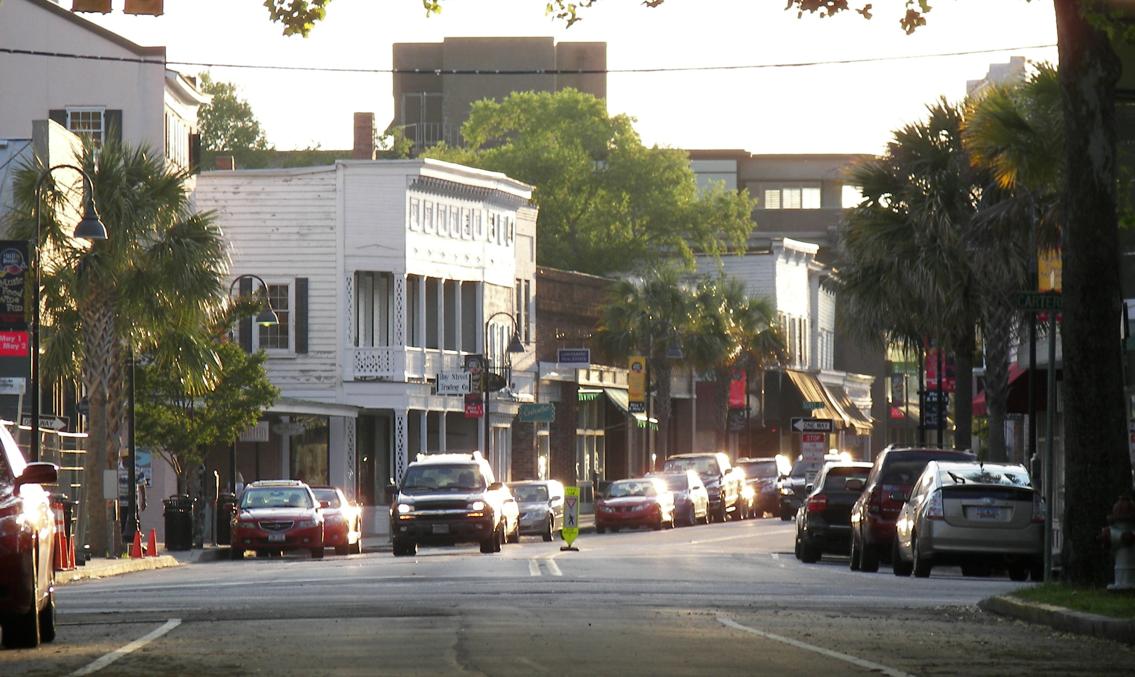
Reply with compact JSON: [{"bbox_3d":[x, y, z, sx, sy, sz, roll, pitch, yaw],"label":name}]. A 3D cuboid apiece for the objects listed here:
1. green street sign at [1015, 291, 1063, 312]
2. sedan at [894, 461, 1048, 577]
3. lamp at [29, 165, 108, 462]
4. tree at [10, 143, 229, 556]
[{"bbox_3d":[5.530,-0.415,88.000,0.820,0.210,0.040,0,-1,2],"label":"green street sign"},{"bbox_3d":[5.236,2.363,100.000,1.730,1.490,4.450,1,-1,-2],"label":"sedan"},{"bbox_3d":[-6.765,0.385,104.500,1.060,5.500,0.470,0,-1,-2],"label":"lamp"},{"bbox_3d":[-6.880,0.136,118.500,3.350,6.400,3.300,0,-1,0],"label":"tree"}]

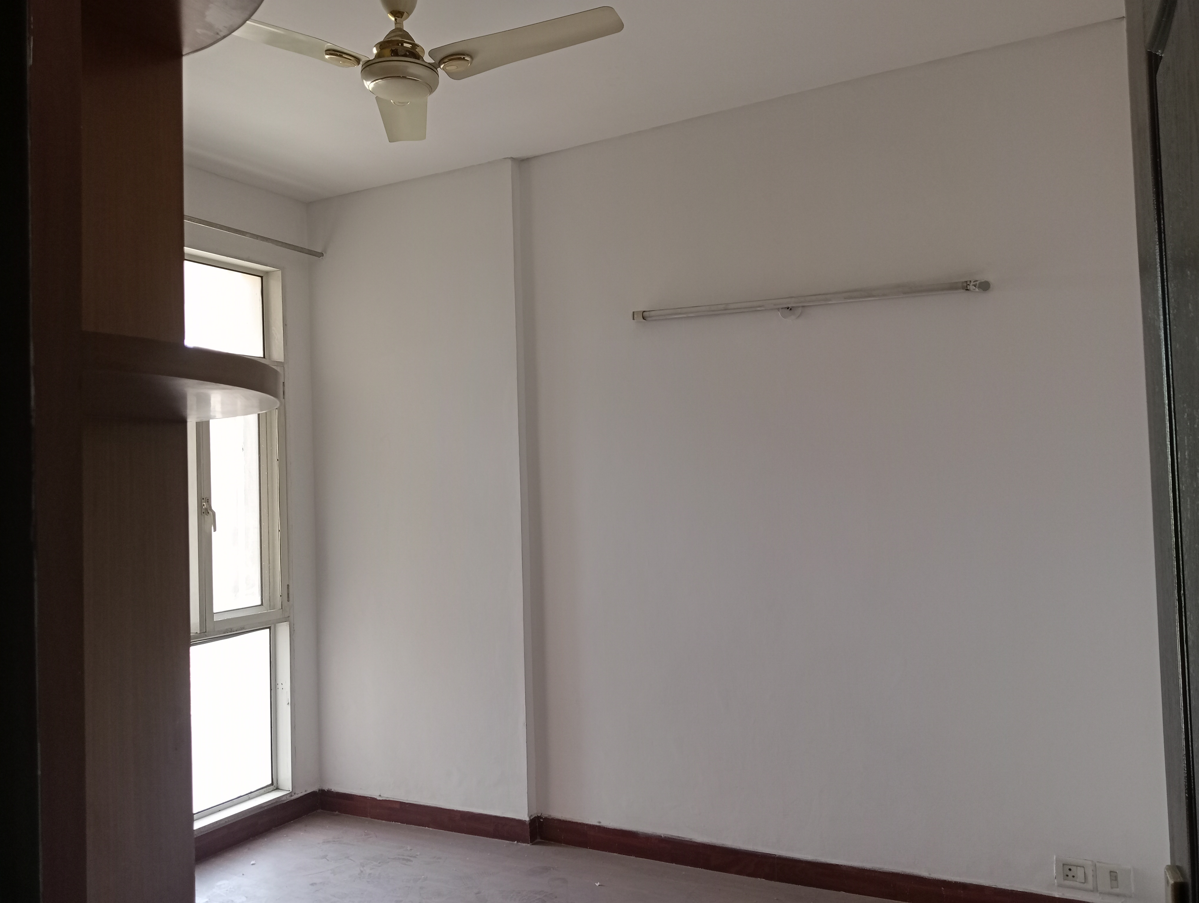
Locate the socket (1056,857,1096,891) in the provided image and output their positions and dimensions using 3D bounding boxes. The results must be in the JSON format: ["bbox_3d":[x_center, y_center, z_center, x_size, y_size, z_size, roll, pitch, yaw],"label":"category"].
[{"bbox_3d":[1.483,1.317,3.025,0.112,0.087,0.015,-3,-3,29],"label":"socket"}]

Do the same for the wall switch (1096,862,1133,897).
[{"bbox_3d":[1.577,1.311,2.974,0.099,0.087,0.015,-3,-3,29],"label":"wall switch"}]

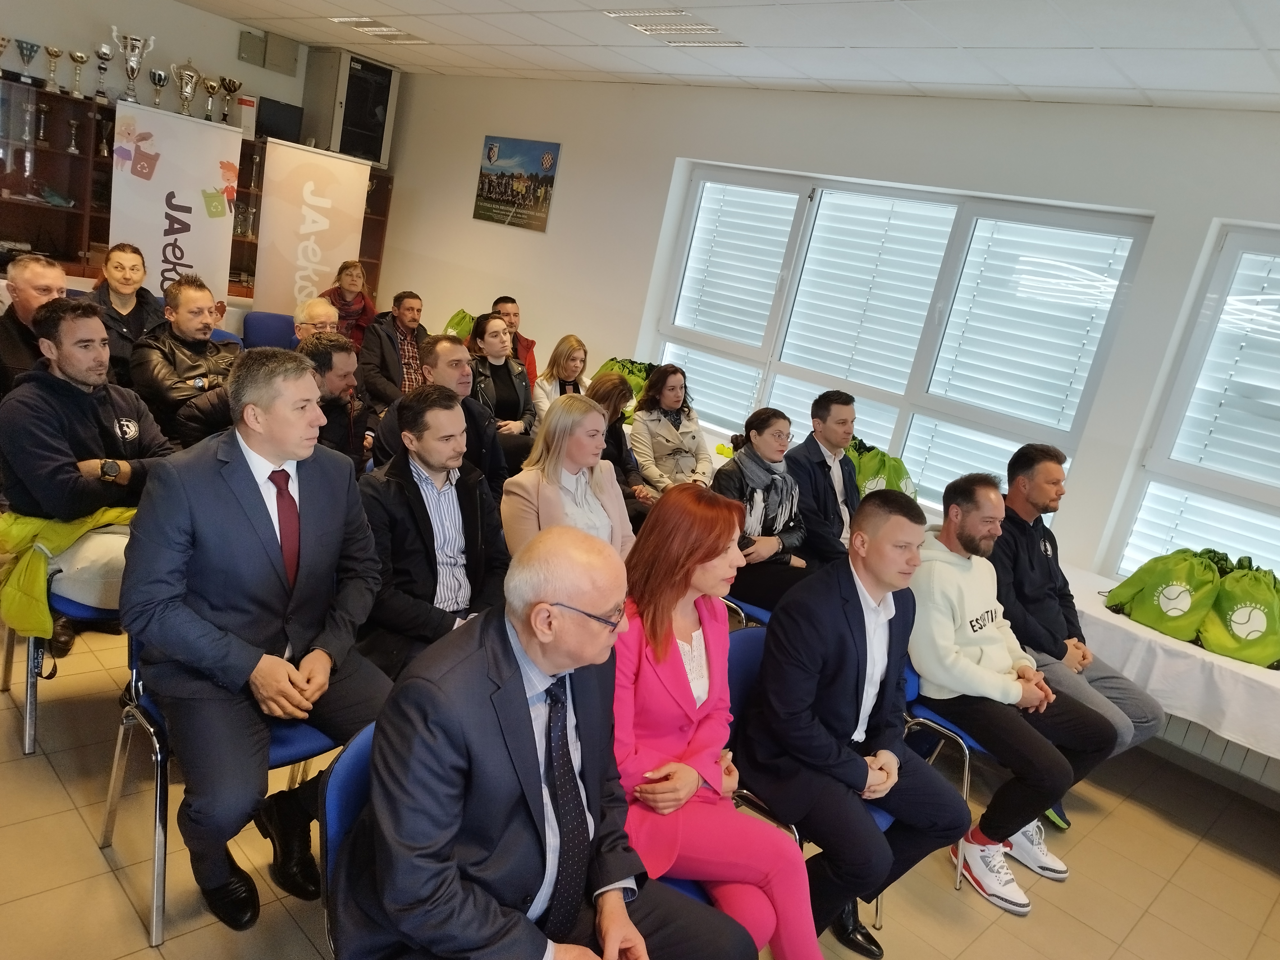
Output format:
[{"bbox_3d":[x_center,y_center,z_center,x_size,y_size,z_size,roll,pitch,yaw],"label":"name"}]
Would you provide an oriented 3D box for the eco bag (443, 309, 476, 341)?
[{"bbox_3d":[-1.357,-1.132,7.042,0.370,0.330,0.220,24,18,40],"label":"eco bag"}]

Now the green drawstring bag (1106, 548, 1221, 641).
[{"bbox_3d":[2.147,0.432,3.750,0.370,0.330,0.200,24,18,40],"label":"green drawstring bag"}]

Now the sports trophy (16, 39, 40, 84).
[{"bbox_3d":[-4.298,-2.926,6.492,0.170,0.300,0.170,24,18,40],"label":"sports trophy"}]

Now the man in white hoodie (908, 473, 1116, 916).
[{"bbox_3d":[1.256,0.691,3.247,0.830,1.310,0.550,24,18,40],"label":"man in white hoodie"}]

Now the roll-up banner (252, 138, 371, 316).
[{"bbox_3d":[-2.672,-1.581,7.455,0.150,2.050,0.860,24,18,40],"label":"roll-up banner"}]

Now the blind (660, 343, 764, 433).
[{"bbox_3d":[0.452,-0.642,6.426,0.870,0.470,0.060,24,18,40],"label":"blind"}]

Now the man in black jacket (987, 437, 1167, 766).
[{"bbox_3d":[1.562,0.597,3.496,0.790,1.380,0.550,24,18,40],"label":"man in black jacket"}]

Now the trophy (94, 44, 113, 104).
[{"bbox_3d":[-4.138,-3.132,7.132,0.135,0.440,0.135,24,18,40],"label":"trophy"}]

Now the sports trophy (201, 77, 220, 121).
[{"bbox_3d":[-3.588,-3.143,7.727,0.145,0.400,0.145,24,18,40],"label":"sports trophy"}]

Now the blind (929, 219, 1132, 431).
[{"bbox_3d":[2.132,-0.884,5.158,0.860,1.030,0.070,24,18,40],"label":"blind"}]

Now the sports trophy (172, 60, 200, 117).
[{"bbox_3d":[-3.561,-3.051,7.264,0.170,0.464,0.235,24,18,40],"label":"sports trophy"}]

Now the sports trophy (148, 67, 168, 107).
[{"bbox_3d":[-3.709,-2.986,7.132,0.150,0.345,0.150,24,18,40],"label":"sports trophy"}]

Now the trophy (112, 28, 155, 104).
[{"bbox_3d":[-3.775,-3.044,6.892,0.180,0.555,0.290,24,18,40],"label":"trophy"}]

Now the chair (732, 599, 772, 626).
[{"bbox_3d":[0.403,0.526,3.912,0.570,0.850,0.530,24,18,40],"label":"chair"}]

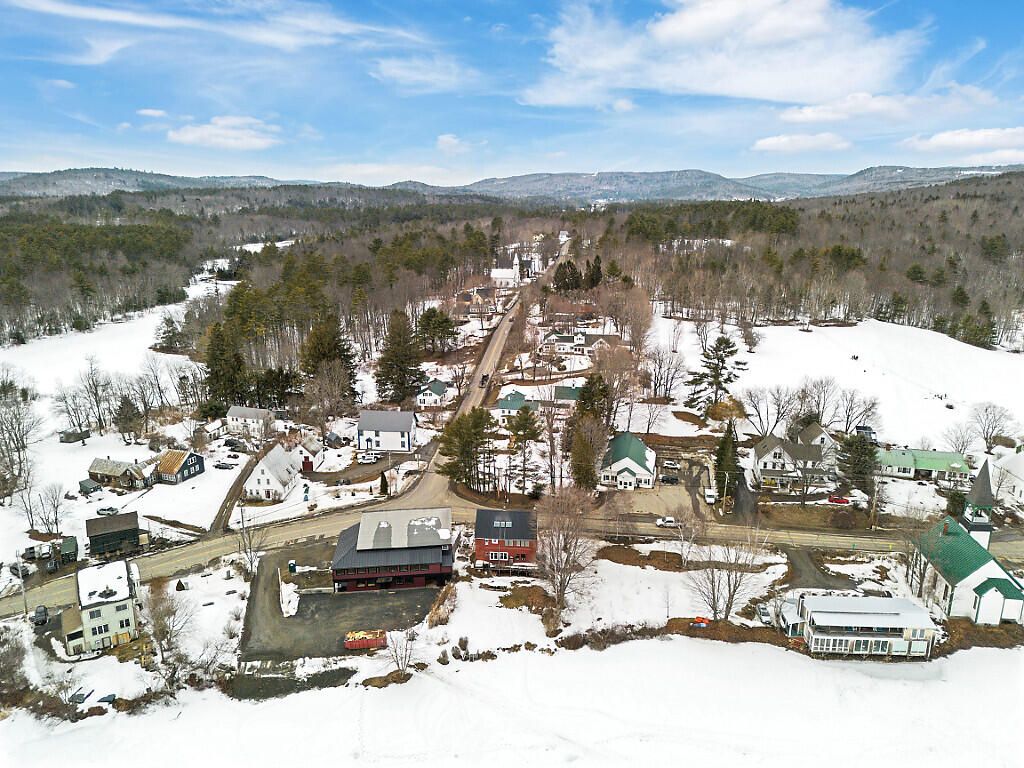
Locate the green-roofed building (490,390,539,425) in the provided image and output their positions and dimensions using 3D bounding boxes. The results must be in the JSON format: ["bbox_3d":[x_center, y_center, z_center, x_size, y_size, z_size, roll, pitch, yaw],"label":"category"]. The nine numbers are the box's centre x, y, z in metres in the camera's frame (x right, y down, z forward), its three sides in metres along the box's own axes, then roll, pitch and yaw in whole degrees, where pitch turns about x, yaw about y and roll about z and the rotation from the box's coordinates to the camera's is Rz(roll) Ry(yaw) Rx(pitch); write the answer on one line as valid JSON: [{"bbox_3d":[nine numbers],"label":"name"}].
[{"bbox_3d":[1.800,8.033,228.022,13.300,8.600,11.000,2,15,6],"label":"green-roofed building"}]

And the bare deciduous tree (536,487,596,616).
[{"bbox_3d":[9.380,28.540,122.820,10.330,23.290,10.330,0,15,0],"label":"bare deciduous tree"}]

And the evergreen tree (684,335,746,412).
[{"bbox_3d":[66.726,-2.837,232.803,19.000,27.198,17.000,0,15,0],"label":"evergreen tree"}]

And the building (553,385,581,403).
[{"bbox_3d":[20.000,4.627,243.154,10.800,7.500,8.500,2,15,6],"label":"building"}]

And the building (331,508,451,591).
[{"bbox_3d":[-23.000,30.660,138.660,22.000,12.000,15.200,-2,15,-6],"label":"building"}]

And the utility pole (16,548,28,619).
[{"bbox_3d":[-83.166,33.699,120.288,0.500,12.380,0.500,-10,17,-36],"label":"utility pole"}]

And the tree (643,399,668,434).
[{"bbox_3d":[42.410,9.360,210.110,7.680,11.160,7.680,0,15,0],"label":"tree"}]

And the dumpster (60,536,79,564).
[{"bbox_3d":[-86.200,32.550,138.550,2.500,2.400,6.700,-7,17,-26],"label":"dumpster"}]

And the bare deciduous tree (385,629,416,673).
[{"bbox_3d":[-17.270,41.850,110.990,4.690,8.200,4.460,0,14,0],"label":"bare deciduous tree"}]

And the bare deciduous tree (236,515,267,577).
[{"bbox_3d":[-49.530,31.080,135.510,6.110,12.120,5.800,0,14,0],"label":"bare deciduous tree"}]

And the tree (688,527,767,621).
[{"bbox_3d":[36.837,32.919,122.503,12.800,17.077,11.500,0,15,0],"label":"tree"}]

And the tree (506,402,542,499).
[{"bbox_3d":[2.859,16.345,167.401,8.000,23.890,8.000,1,14,1],"label":"tree"}]

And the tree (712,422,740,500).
[{"bbox_3d":[50.872,17.838,167.608,6.200,19.330,6.200,0,15,0],"label":"tree"}]

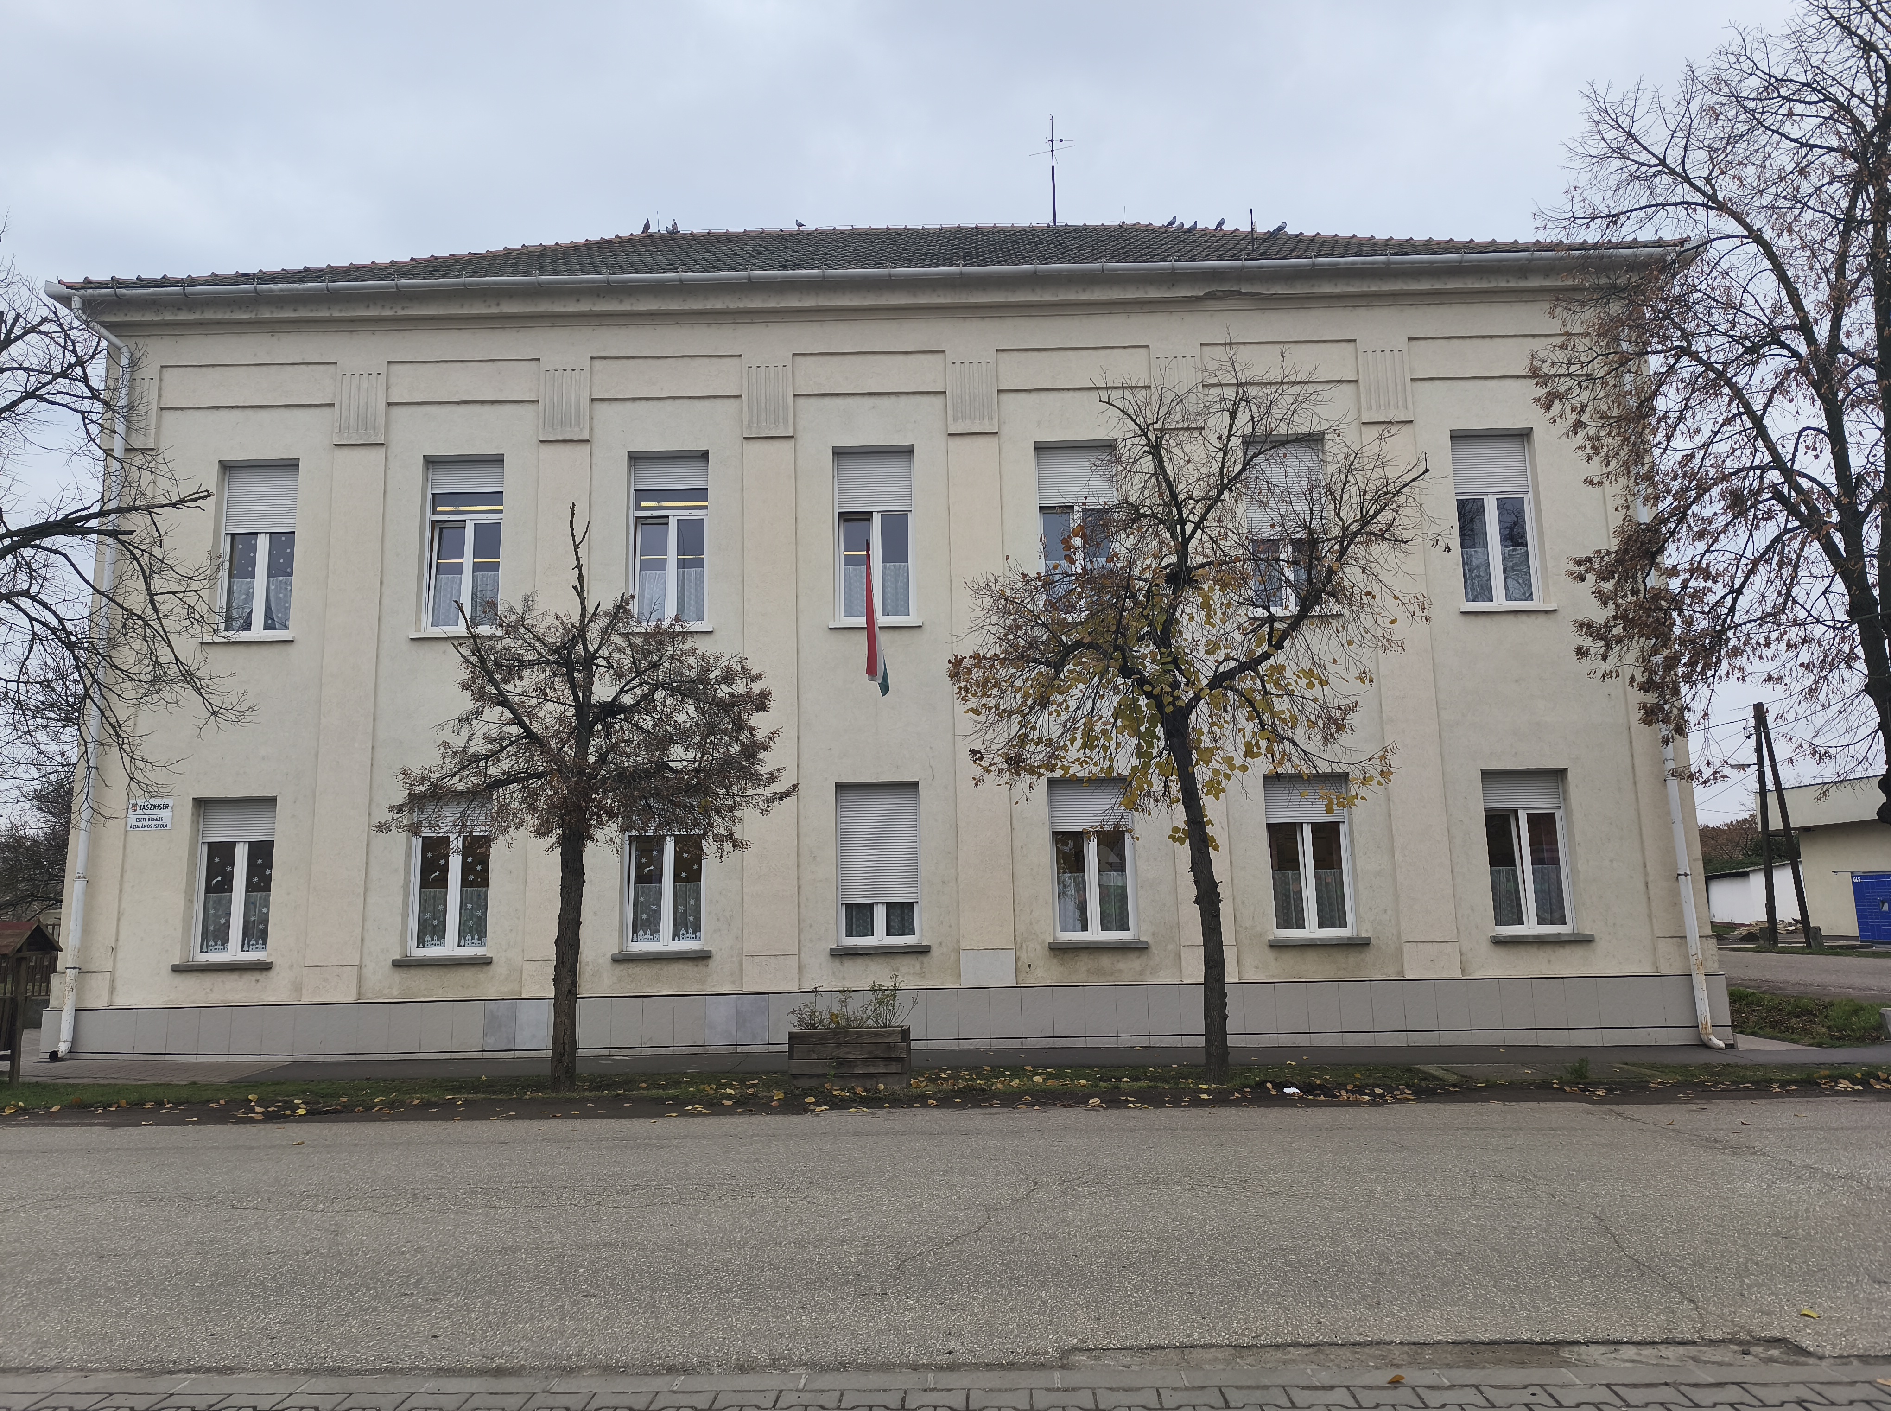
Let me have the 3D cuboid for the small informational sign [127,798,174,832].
[{"bbox_3d":[-9.864,1.362,15.573,0.538,0.374,0.030,-1,-10,0],"label":"small informational sign"}]

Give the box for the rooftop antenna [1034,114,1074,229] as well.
[{"bbox_3d":[2.035,-10.010,23.500,0.796,2.264,0.700,-1,-10,0],"label":"rooftop antenna"}]

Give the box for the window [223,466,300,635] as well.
[{"bbox_3d":[-8.582,-1.959,15.656,0.980,2.165,0.140,-1,-9,0],"label":"window"}]

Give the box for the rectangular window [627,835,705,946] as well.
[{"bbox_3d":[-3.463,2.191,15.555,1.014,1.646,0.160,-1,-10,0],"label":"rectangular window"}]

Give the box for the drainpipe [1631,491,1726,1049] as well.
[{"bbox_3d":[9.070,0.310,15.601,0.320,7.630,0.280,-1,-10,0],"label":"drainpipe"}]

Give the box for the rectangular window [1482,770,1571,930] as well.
[{"bbox_3d":[6.944,1.716,14.979,0.980,1.888,0.140,-1,-9,0],"label":"rectangular window"}]

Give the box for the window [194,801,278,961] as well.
[{"bbox_3d":[-8.809,2.147,15.566,1.045,1.989,0.160,-1,-10,0],"label":"window"}]

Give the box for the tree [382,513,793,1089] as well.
[{"bbox_3d":[-3.451,0.839,12.341,3.912,5.575,3.700,-1,-9,0],"label":"tree"}]

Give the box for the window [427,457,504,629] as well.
[{"bbox_3d":[-6.009,-2.041,15.652,0.980,2.183,0.140,-1,-9,0],"label":"window"}]

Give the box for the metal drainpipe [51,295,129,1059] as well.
[{"bbox_3d":[-10.870,-0.507,15.627,0.550,9.570,0.570,-1,-10,0],"label":"metal drainpipe"}]

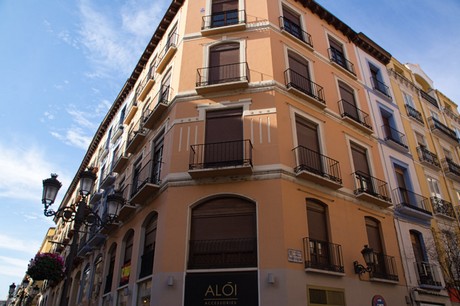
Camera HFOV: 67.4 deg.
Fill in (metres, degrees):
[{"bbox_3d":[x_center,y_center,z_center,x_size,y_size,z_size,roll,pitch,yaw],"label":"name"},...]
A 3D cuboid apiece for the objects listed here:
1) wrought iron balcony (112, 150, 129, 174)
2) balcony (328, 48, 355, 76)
[{"bbox_3d":[-6.194,0.285,19.852,0.420,1.020,1.920,18,-35,-27],"label":"wrought iron balcony"},{"bbox_3d":[5.978,-4.671,18.185,1.939,1.048,0.200,20,-36,-30],"label":"balcony"}]

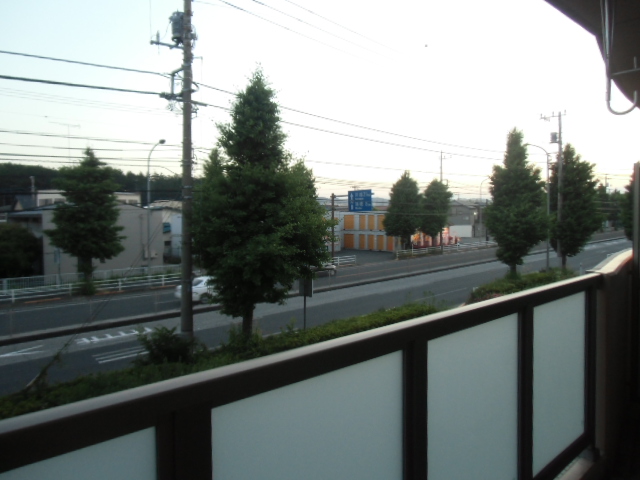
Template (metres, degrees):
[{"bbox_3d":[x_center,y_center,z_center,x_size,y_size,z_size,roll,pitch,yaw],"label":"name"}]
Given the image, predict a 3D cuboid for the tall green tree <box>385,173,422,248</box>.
[{"bbox_3d":[8.926,-2.832,48.074,3.910,9.360,3.910,0,1,0],"label":"tall green tree"}]

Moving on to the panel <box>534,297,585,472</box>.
[{"bbox_3d":[1.286,0.727,2.367,0.687,0.830,0.030,-2,2,-42],"label":"panel"}]

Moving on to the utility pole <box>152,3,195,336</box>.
[{"bbox_3d":[-4.490,-2.345,13.600,1.150,12.000,0.600,-3,3,-44],"label":"utility pole"}]

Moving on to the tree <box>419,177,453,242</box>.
[{"bbox_3d":[13.732,-2.747,53.011,4.000,9.100,4.000,-3,3,-44],"label":"tree"}]

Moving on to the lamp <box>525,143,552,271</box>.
[{"bbox_3d":[17.162,-2.523,35.141,0.350,10.100,2.000,-3,3,-44],"label":"lamp"}]

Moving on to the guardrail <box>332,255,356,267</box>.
[{"bbox_3d":[2.265,1.972,42.078,2.700,0.820,0.100,-4,3,-39],"label":"guardrail"}]

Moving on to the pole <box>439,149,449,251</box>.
[{"bbox_3d":[15.126,-4.565,53.684,0.600,12.700,1.300,-3,3,-44],"label":"pole"}]

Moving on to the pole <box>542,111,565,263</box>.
[{"bbox_3d":[18.378,-3.838,34.960,0.600,12.282,1.888,-2,2,-39],"label":"pole"}]

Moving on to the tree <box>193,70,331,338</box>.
[{"bbox_3d":[-2.104,-1.076,15.688,4.741,9.748,4.741,0,1,0],"label":"tree"}]

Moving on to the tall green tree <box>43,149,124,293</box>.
[{"bbox_3d":[-15.323,-1.234,28.742,5.139,9.367,5.139,-2,2,-39],"label":"tall green tree"}]

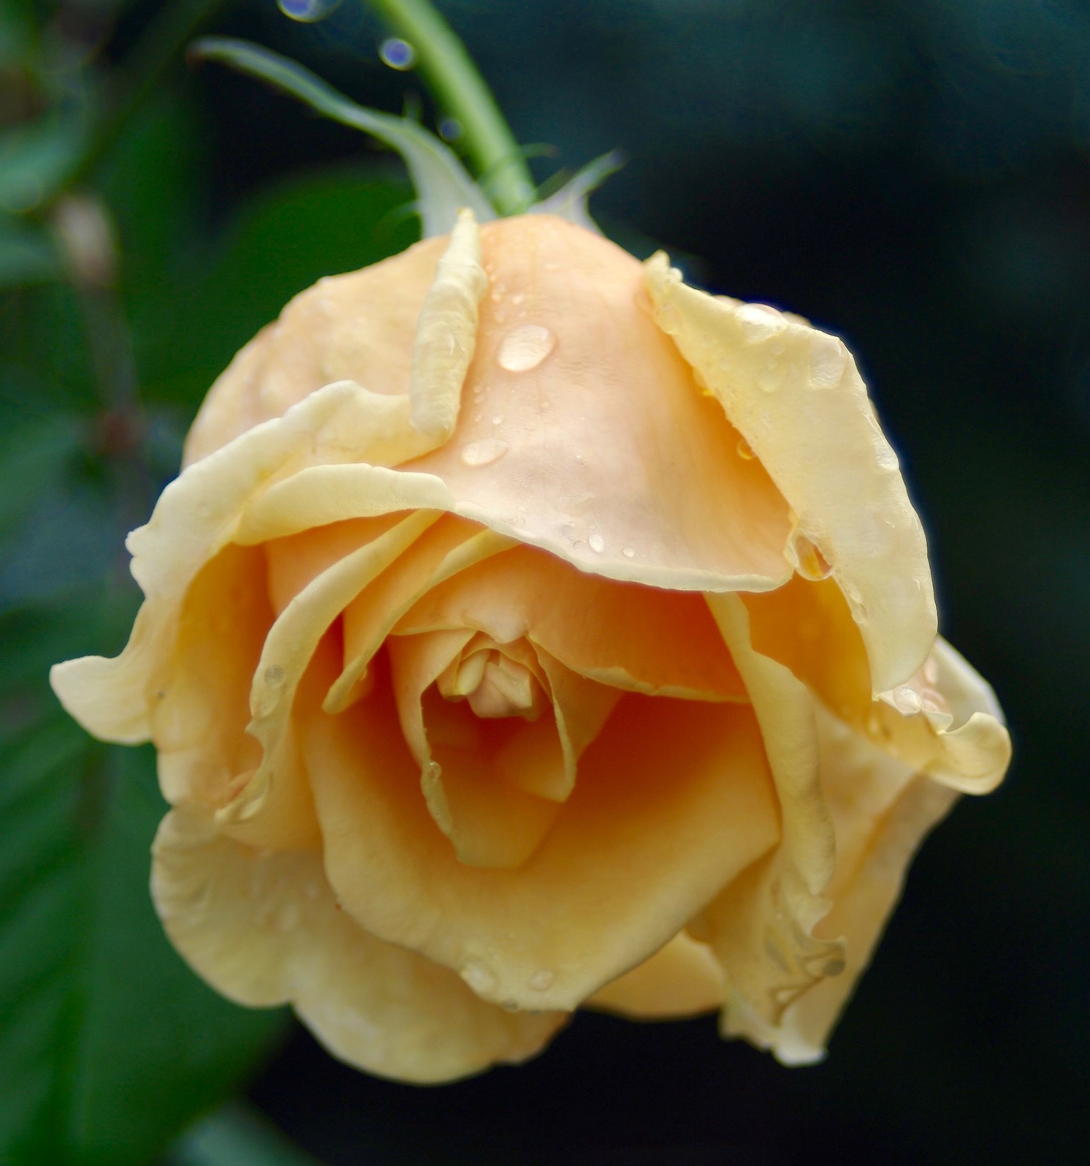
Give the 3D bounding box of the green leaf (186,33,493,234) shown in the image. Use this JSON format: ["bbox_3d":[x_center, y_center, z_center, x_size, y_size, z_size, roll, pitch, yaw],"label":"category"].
[{"bbox_3d":[-0.021,-0.045,0.620,0.030,0.021,0.015,0,0,0],"label":"green leaf"}]

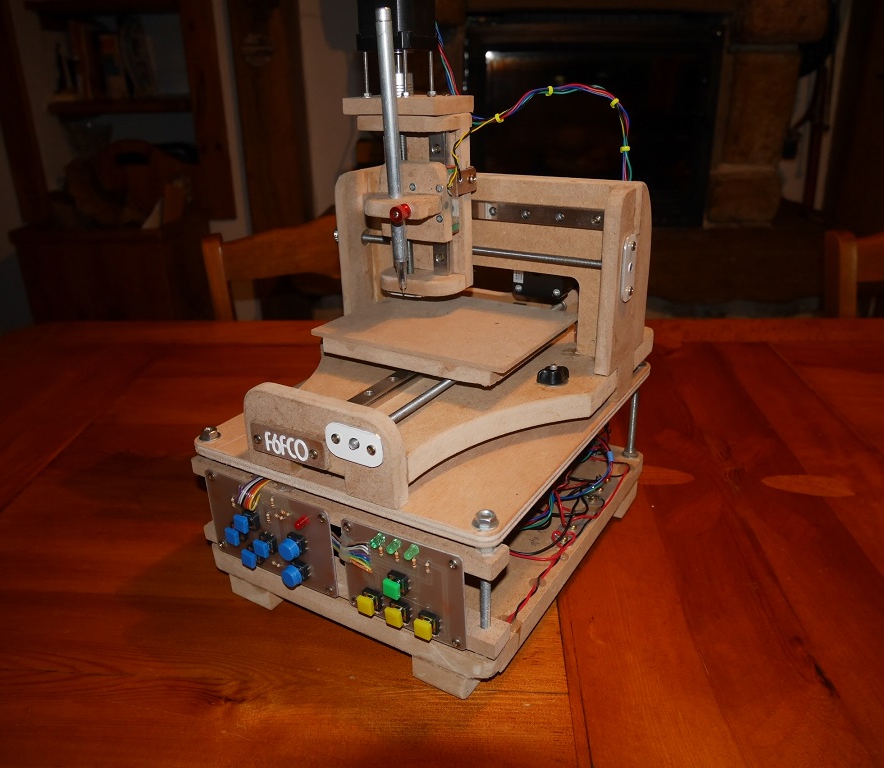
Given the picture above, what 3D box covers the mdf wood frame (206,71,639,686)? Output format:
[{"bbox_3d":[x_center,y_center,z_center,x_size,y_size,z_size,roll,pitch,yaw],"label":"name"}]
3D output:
[{"bbox_3d":[0.001,-0.030,0.524,0.235,0.337,0.298,12,26,29],"label":"mdf wood frame"}]

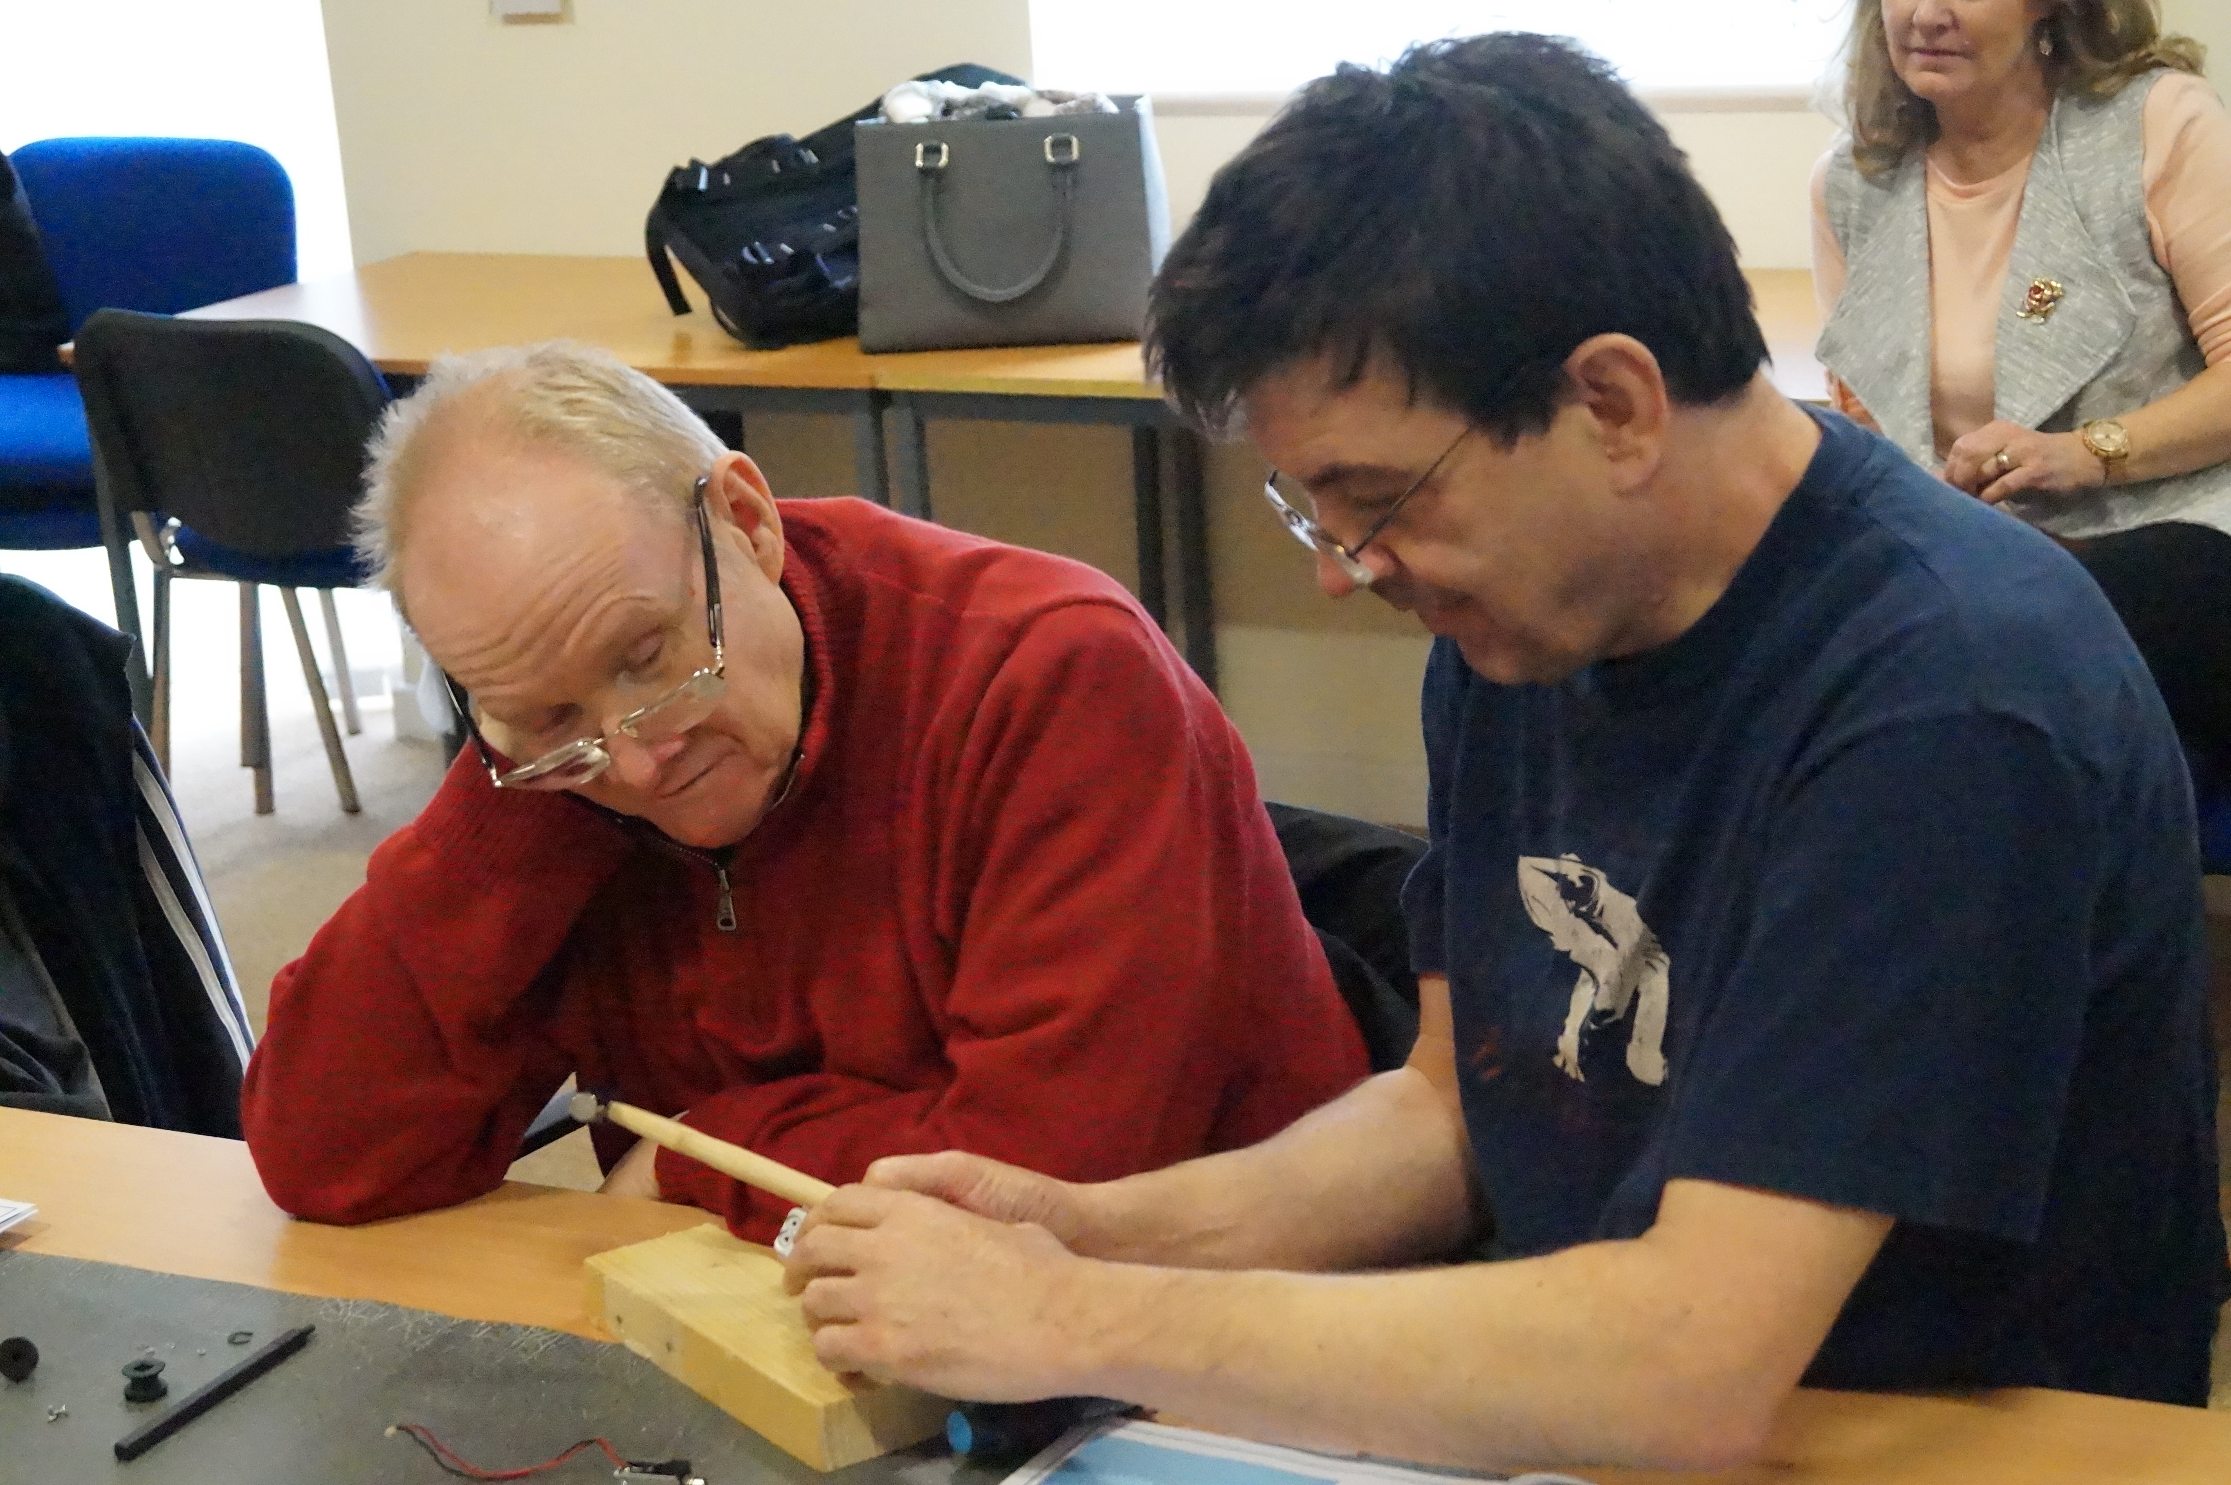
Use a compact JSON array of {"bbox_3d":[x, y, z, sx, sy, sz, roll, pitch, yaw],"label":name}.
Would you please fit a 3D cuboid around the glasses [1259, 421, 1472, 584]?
[{"bbox_3d":[0.135,-0.129,1.531,0.140,0.040,0.133,-40,23,2],"label":"glasses"}]

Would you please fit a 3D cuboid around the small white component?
[{"bbox_3d":[-0.139,0.210,1.600,0.016,0.025,0.014,1,16,17],"label":"small white component"}]

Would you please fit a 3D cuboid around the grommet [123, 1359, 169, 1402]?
[{"bbox_3d":[-0.452,0.297,1.729,0.021,0.014,0.021,-3,16,0],"label":"grommet"}]

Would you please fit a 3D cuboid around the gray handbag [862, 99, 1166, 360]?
[{"bbox_3d":[-0.126,-0.595,4.254,0.330,0.265,0.150,-1,16,11],"label":"gray handbag"}]

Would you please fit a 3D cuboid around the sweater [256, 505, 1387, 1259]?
[{"bbox_3d":[-0.114,0.158,1.917,0.550,0.530,0.500,4,17,27],"label":"sweater"}]

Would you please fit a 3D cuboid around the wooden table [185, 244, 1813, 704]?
[{"bbox_3d":[-0.067,-0.167,4.543,2.420,0.720,0.795,4,17,27],"label":"wooden table"}]

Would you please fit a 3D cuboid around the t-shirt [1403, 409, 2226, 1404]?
[{"bbox_3d":[0.319,0.107,1.700,0.380,0.600,0.460,-14,18,-33],"label":"t-shirt"}]

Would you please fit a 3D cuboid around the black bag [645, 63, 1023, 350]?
[{"bbox_3d":[-0.331,-0.641,4.420,0.410,0.280,0.260,-1,16,11],"label":"black bag"}]

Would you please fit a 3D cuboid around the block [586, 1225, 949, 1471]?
[{"bbox_3d":[-0.152,0.259,1.617,0.064,0.029,0.204,-14,19,-33],"label":"block"}]

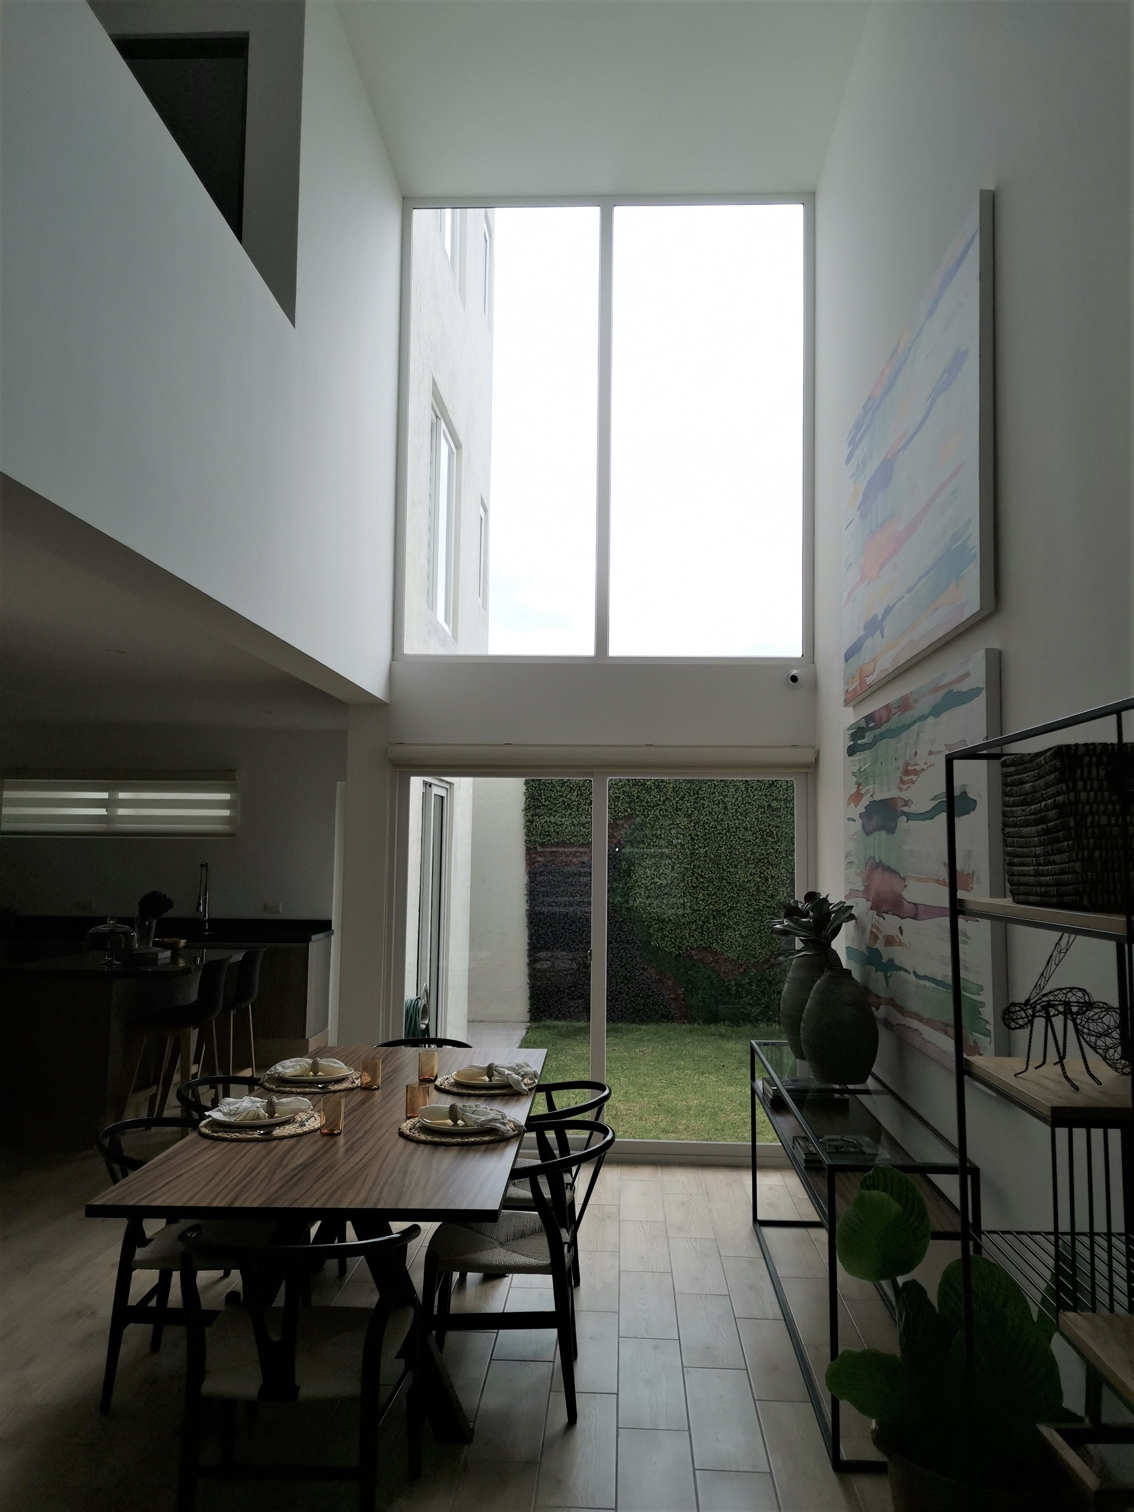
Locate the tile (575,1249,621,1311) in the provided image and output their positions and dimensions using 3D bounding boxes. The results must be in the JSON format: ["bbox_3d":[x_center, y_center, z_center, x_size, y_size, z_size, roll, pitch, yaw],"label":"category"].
[{"bbox_3d":[0.096,2.003,4.330,0.200,0.012,0.592,0,-4,3],"label":"tile"}]

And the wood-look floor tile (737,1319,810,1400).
[{"bbox_3d":[0.673,1.947,3.669,0.200,0.010,0.600,1,-5,3],"label":"wood-look floor tile"}]

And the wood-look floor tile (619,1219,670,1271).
[{"bbox_3d":[0.318,2.035,4.712,0.200,0.012,0.592,0,-4,3],"label":"wood-look floor tile"}]

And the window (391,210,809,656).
[{"bbox_3d":[0.200,-1.816,6.232,2.264,2.615,0.080,0,-4,3],"label":"window"}]

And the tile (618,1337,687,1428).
[{"bbox_3d":[0.259,1.927,3.496,0.200,0.010,0.600,1,-5,3],"label":"tile"}]

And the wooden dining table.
[{"bbox_3d":[-0.645,1.589,3.904,1.020,0.750,2.206,1,-4,2],"label":"wooden dining table"}]

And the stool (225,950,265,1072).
[{"bbox_3d":[-2.239,1.731,7.410,0.500,0.960,0.460,1,-4,3],"label":"stool"}]

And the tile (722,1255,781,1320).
[{"bbox_3d":[0.719,2.034,4.346,0.200,0.010,0.595,1,-4,3],"label":"tile"}]

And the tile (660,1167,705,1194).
[{"bbox_3d":[0.568,2.107,5.634,0.200,0.012,0.484,0,-4,3],"label":"tile"}]

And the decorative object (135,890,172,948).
[{"bbox_3d":[-2.616,1.034,7.177,0.230,0.370,0.210,1,-5,3],"label":"decorative object"}]

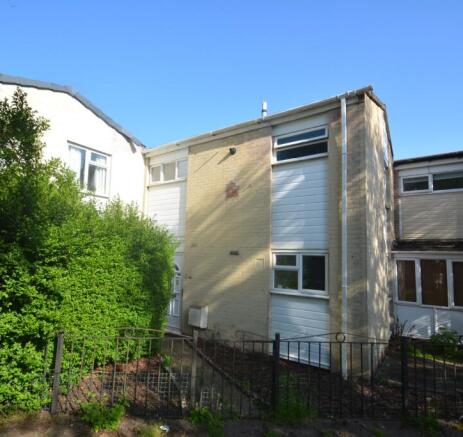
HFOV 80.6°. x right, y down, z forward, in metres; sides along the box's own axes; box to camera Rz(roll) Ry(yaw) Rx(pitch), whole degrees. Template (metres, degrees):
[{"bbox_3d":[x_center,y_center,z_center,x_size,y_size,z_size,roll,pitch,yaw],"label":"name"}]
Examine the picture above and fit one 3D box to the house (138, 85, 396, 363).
[{"bbox_3d":[1.387,0.175,8.800,6.540,6.160,5.440,-3,-7,36],"label":"house"}]

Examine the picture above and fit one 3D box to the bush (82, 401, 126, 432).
[{"bbox_3d":[-1.455,2.250,3.103,0.500,0.300,0.420,2,-6,0],"label":"bush"}]

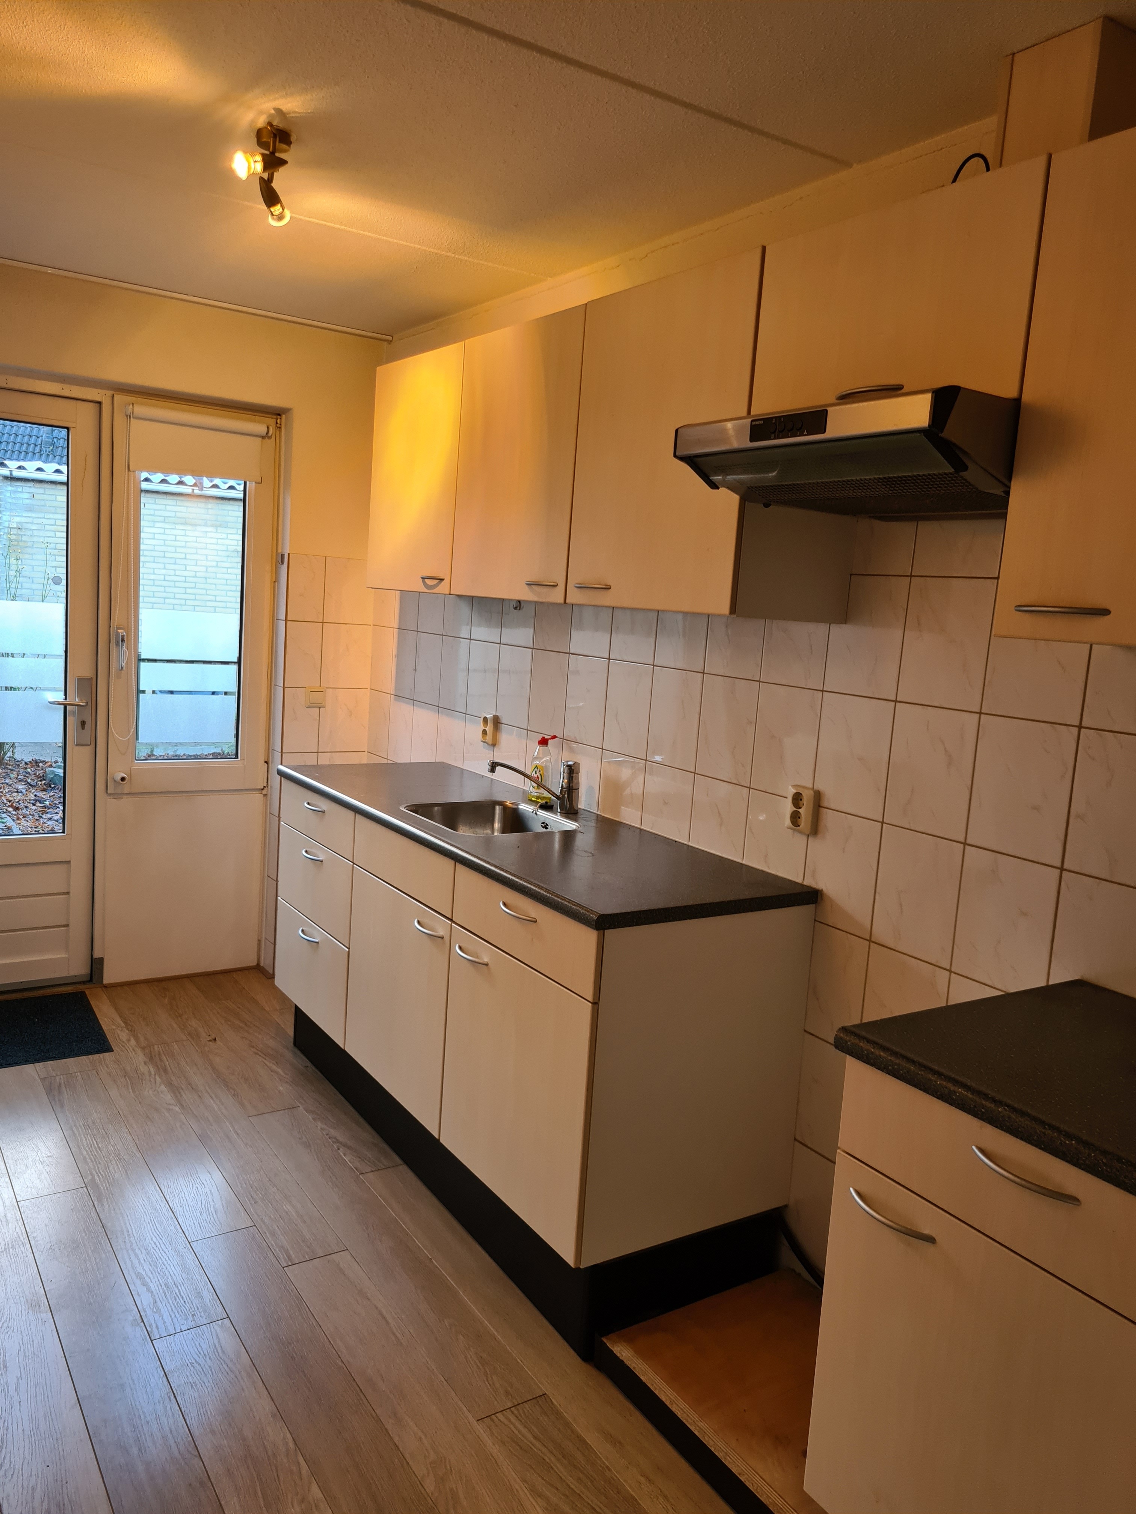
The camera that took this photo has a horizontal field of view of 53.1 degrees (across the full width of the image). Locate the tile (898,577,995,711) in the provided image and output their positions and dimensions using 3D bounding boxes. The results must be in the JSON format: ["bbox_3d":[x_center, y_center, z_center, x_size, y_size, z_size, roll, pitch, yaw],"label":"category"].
[{"bbox_3d":[0.738,-0.223,2.217,0.010,0.250,0.201,-1,10,-33],"label":"tile"}]

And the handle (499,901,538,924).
[{"bbox_3d":[-0.117,0.334,2.452,0.028,0.012,0.146,-1,9,-33],"label":"handle"}]

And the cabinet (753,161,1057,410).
[{"bbox_3d":[0.660,-0.751,2.006,0.334,0.345,0.600,-1,10,-33],"label":"cabinet"}]

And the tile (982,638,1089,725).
[{"bbox_3d":[0.849,-0.191,2.049,0.010,0.250,0.201,-1,10,-33],"label":"tile"}]

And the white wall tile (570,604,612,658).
[{"bbox_3d":[0.072,-0.403,3.161,0.009,0.247,0.198,-1,10,-33],"label":"white wall tile"}]

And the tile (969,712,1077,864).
[{"bbox_3d":[0.814,0.058,2.040,0.009,0.247,0.198,-1,10,-33],"label":"tile"}]

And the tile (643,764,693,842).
[{"bbox_3d":[0.258,0.151,2.938,0.009,0.248,0.200,-1,9,-33],"label":"tile"}]

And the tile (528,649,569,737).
[{"bbox_3d":[-0.054,-0.189,3.361,0.009,0.247,0.198,-1,10,-33],"label":"tile"}]

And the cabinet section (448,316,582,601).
[{"bbox_3d":[-0.007,-0.757,3.012,0.328,0.688,0.599,-1,9,-33],"label":"cabinet section"}]

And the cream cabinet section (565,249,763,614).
[{"bbox_3d":[0.317,-0.665,2.518,0.328,0.688,0.598,-1,9,-33],"label":"cream cabinet section"}]

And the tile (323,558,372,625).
[{"bbox_3d":[-0.851,-0.643,4.431,0.202,0.250,0.010,-1,10,-33],"label":"tile"}]

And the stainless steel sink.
[{"bbox_3d":[-0.215,0.234,2.965,0.385,0.165,0.420,-1,10,-33],"label":"stainless steel sink"}]

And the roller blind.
[{"bbox_3d":[-1.322,-1.122,4.096,0.505,0.220,0.055,-1,9,-33],"label":"roller blind"}]

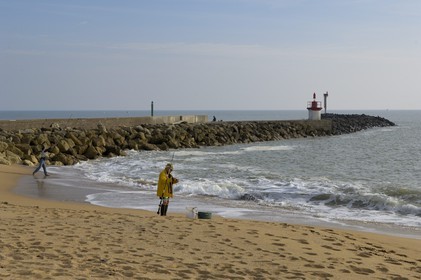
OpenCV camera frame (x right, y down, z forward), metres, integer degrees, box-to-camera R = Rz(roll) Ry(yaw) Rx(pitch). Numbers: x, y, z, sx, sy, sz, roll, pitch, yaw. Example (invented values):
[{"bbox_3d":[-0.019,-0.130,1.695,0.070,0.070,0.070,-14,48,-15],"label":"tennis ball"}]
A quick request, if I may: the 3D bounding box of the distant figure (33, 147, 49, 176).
[{"bbox_3d":[-9.480,1.194,43.968,0.980,1.660,0.600,0,2,-7],"label":"distant figure"}]

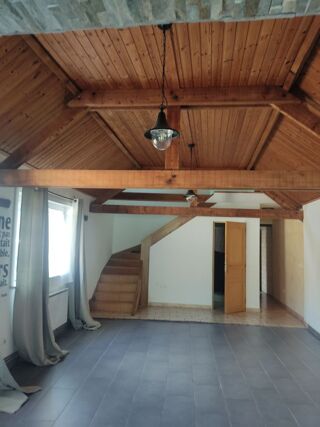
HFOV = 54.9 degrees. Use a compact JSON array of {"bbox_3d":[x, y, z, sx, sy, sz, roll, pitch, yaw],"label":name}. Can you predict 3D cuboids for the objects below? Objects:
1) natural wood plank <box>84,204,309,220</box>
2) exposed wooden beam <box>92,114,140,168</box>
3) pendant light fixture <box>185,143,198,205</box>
[{"bbox_3d":[0.687,-0.024,6.444,4.400,0.175,0.100,1,-5,5],"label":"natural wood plank"},{"bbox_3d":[-0.626,-1.087,5.072,0.100,0.110,3.000,1,-5,8],"label":"exposed wooden beam"},{"bbox_3d":[0.501,-0.649,4.955,0.240,0.940,0.240,1,-5,5],"label":"pendant light fixture"}]

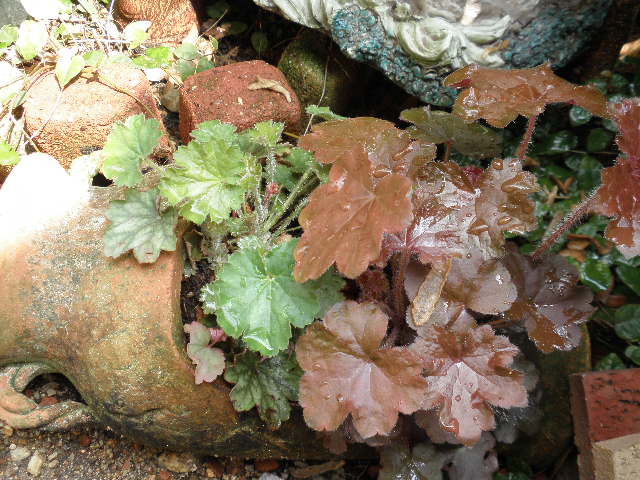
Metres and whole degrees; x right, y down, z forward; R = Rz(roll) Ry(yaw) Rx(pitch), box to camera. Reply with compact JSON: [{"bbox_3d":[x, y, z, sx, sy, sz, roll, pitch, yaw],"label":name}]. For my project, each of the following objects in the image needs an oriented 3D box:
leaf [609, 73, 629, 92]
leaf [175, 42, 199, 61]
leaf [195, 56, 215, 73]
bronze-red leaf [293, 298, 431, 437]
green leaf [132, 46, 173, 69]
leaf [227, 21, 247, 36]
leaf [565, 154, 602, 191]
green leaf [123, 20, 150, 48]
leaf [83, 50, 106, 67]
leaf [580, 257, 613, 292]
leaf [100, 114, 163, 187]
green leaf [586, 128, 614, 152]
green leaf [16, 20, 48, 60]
[{"bbox_3d":[0.366,-0.193,0.840,0.024,0.008,0.027,0,56,0],"label":"leaf"},{"bbox_3d":[-0.179,-0.254,0.920,0.033,0.010,0.028,4,53,3],"label":"leaf"},{"bbox_3d":[-0.128,-0.195,0.760,0.022,0.008,0.021,-18,64,-16],"label":"leaf"},{"bbox_3d":[0.033,0.104,0.550,0.107,0.027,0.114,-3,72,2],"label":"bronze-red leaf"},{"bbox_3d":[-0.213,-0.232,0.870,0.050,0.012,0.034,-4,53,-3],"label":"green leaf"},{"bbox_3d":[-0.100,-0.254,0.820,0.024,0.007,0.025,3,66,1],"label":"leaf"},{"bbox_3d":[0.270,-0.070,0.691,0.034,0.010,0.040,-20,69,-11],"label":"leaf"},{"bbox_3d":[-0.252,-0.282,0.940,0.034,0.013,0.042,17,55,12],"label":"green leaf"},{"bbox_3d":[-0.297,-0.239,0.900,0.034,0.010,0.027,-21,49,-19],"label":"leaf"},{"bbox_3d":[0.254,0.030,0.621,0.030,0.011,0.034,-32,64,-10],"label":"leaf"},{"bbox_3d":[-0.203,-0.096,0.735,0.073,0.018,0.073,28,67,21],"label":"leaf"},{"bbox_3d":[0.323,-0.115,0.790,0.029,0.008,0.031,0,63,0],"label":"green leaf"},{"bbox_3d":[-0.395,-0.274,0.940,0.043,0.015,0.057,6,57,4],"label":"green leaf"}]

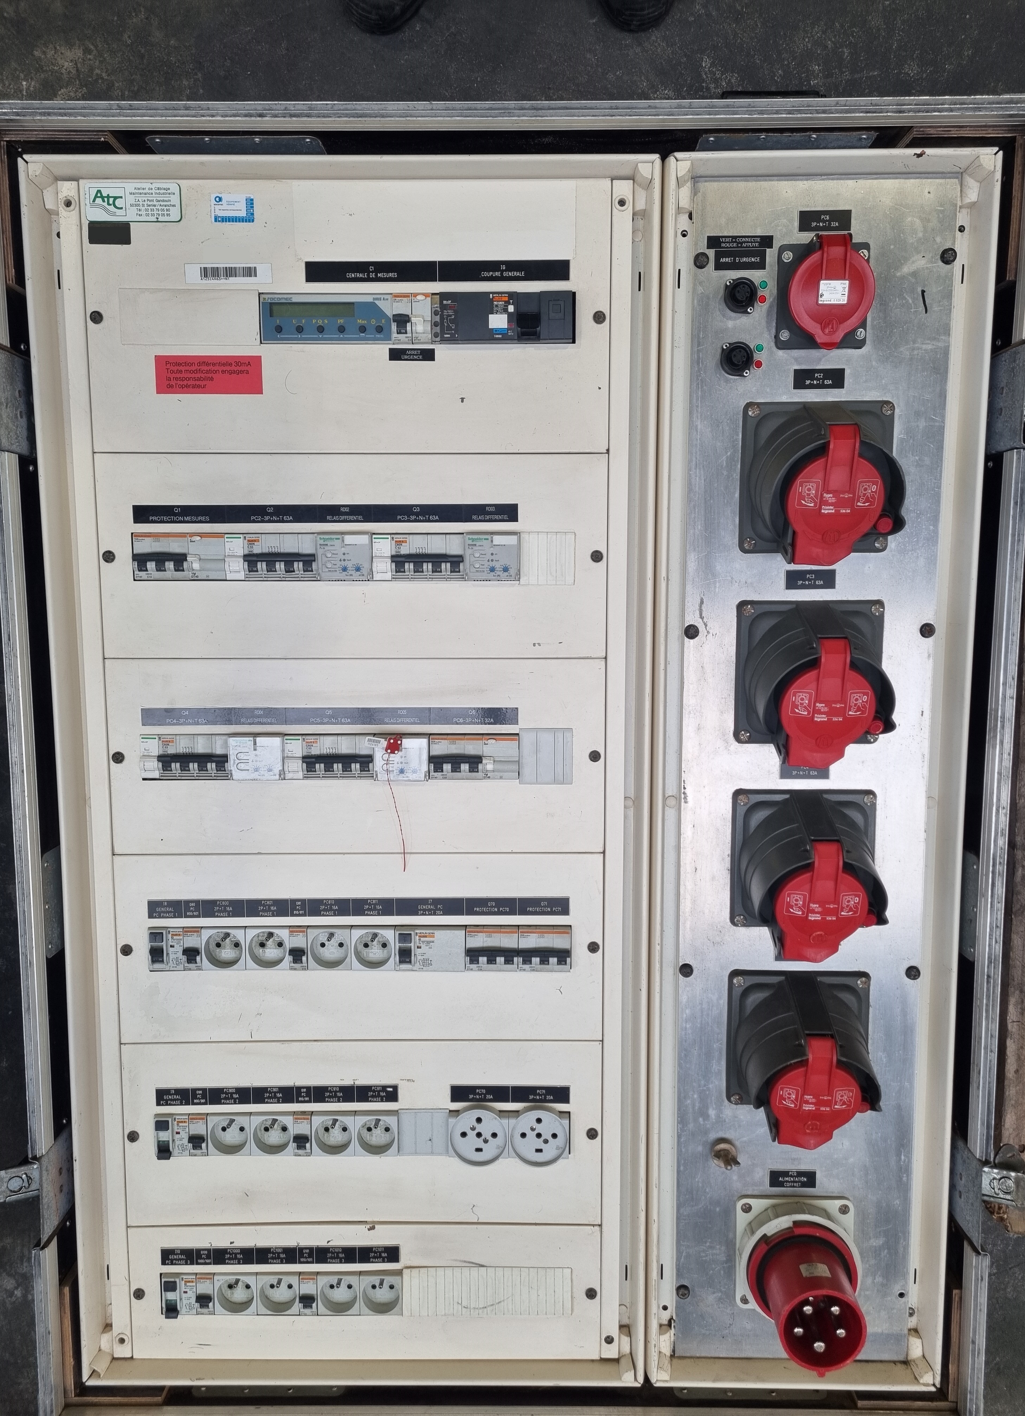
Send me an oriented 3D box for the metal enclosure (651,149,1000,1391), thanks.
[{"bbox_3d":[0.295,0.090,1.138,0.308,0.193,1.231,0,96,0],"label":"metal enclosure"}]

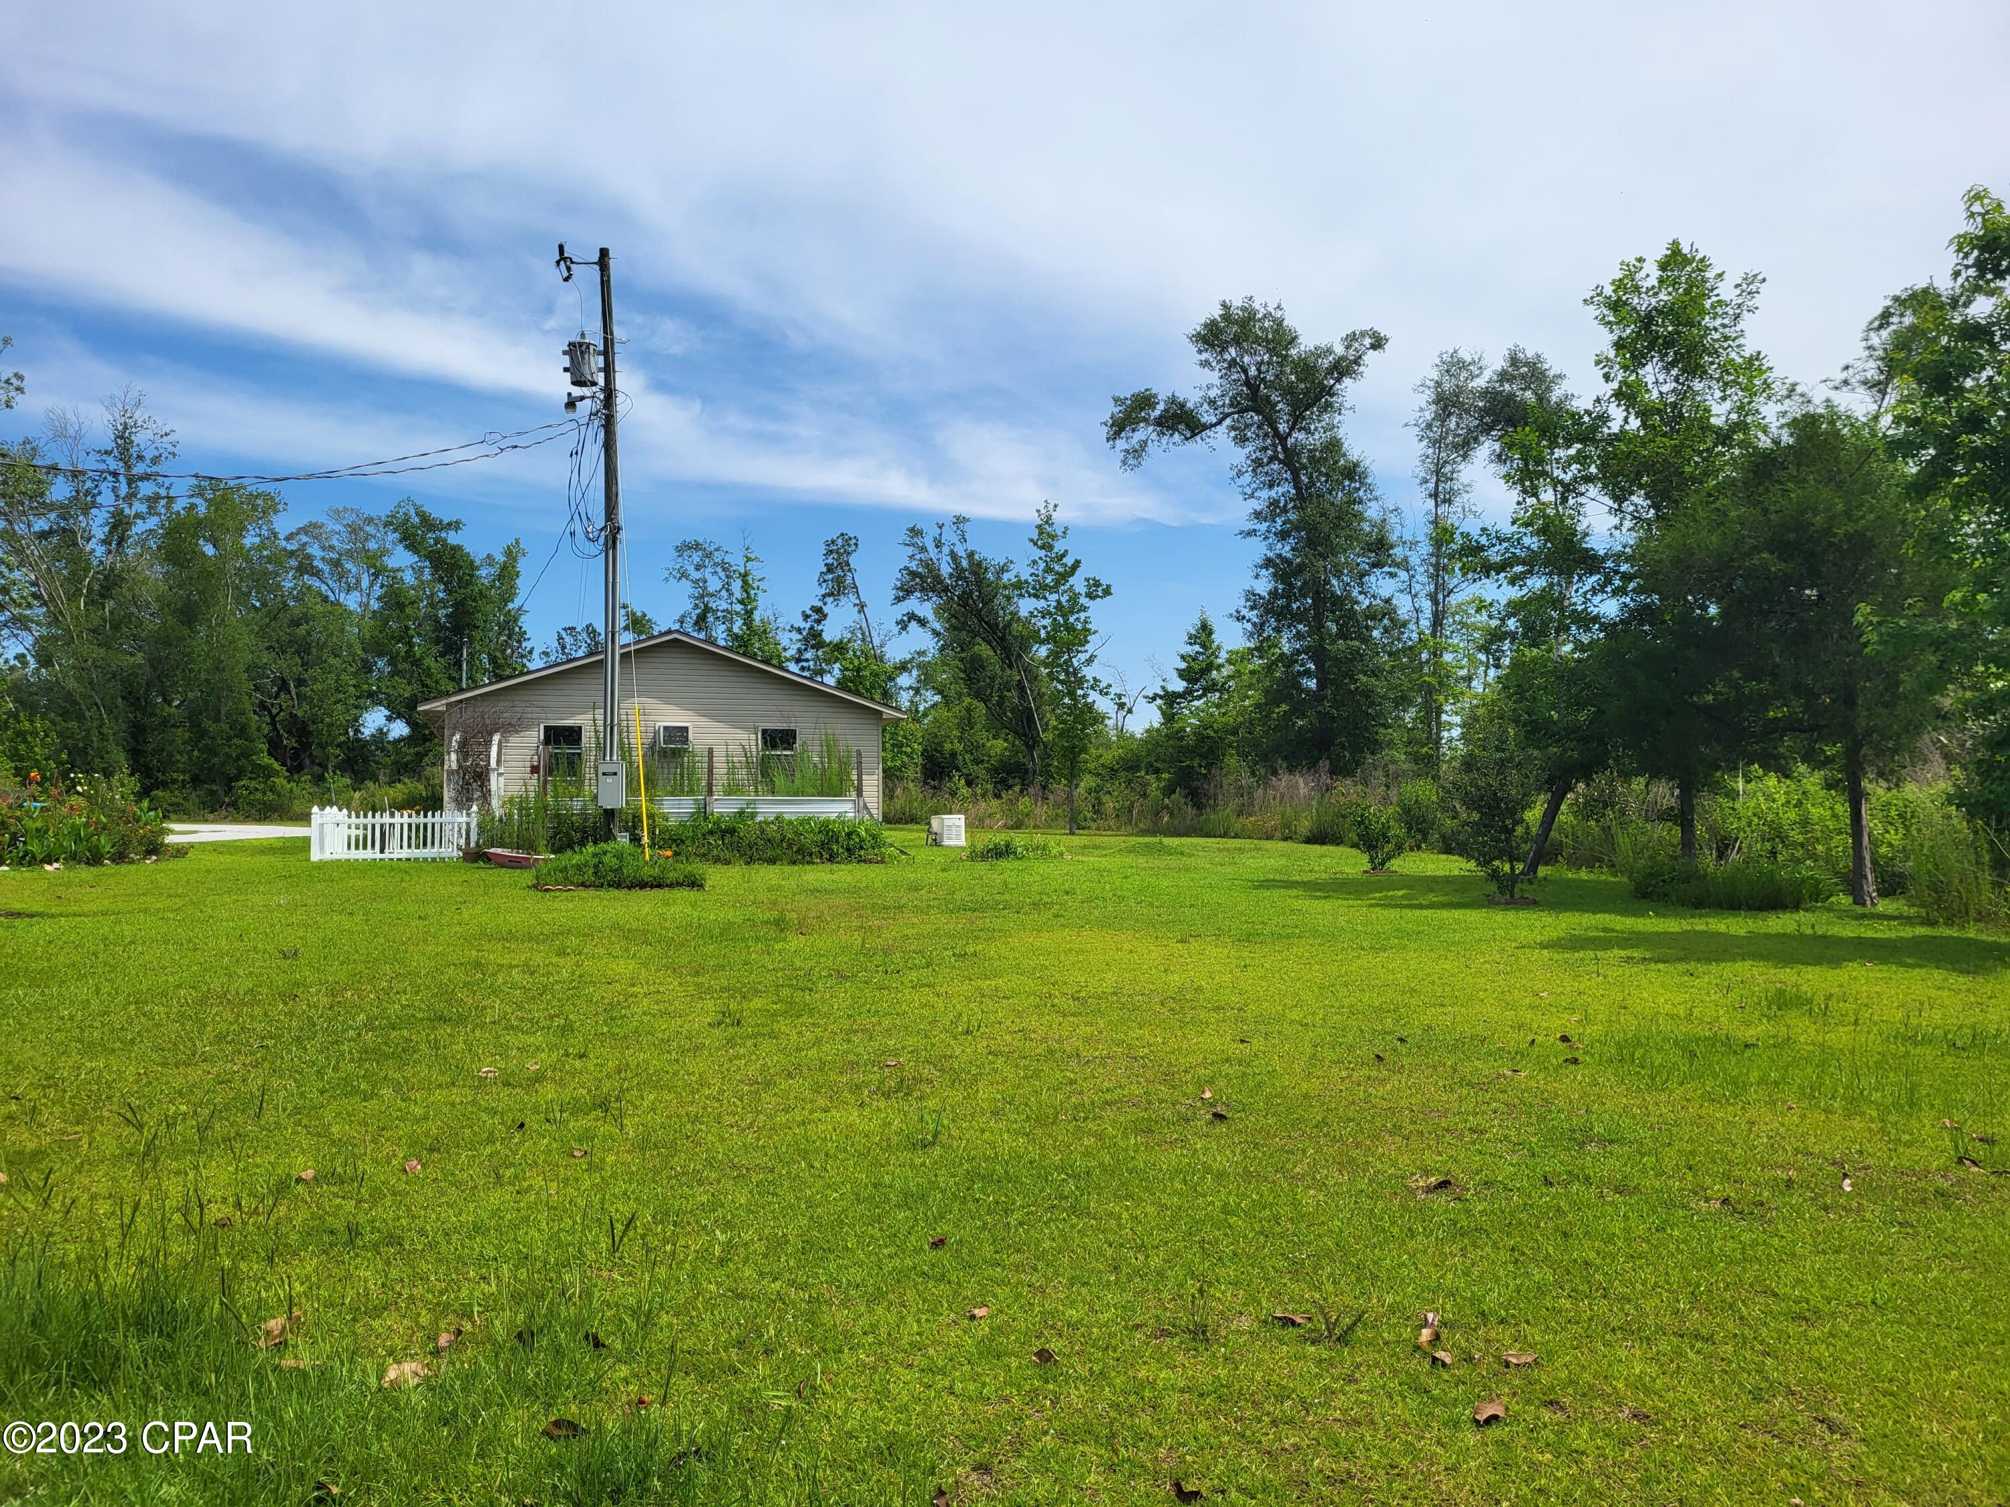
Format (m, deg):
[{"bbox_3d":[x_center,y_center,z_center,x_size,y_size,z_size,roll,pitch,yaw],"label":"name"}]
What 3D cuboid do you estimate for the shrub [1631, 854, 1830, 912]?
[{"bbox_3d":[8.170,1.440,17.000,2.200,0.600,1.600,-1,-2,26],"label":"shrub"}]

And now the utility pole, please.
[{"bbox_3d":[-6.580,-3.250,24.000,1.000,9.650,0.550,0,-2,0],"label":"utility pole"}]

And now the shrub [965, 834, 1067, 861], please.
[{"bbox_3d":[0.190,1.610,25.800,1.750,0.420,1.300,0,-2,0],"label":"shrub"}]

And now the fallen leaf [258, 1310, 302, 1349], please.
[{"bbox_3d":[-1.945,1.547,4.050,0.110,0.065,0.100,1,-2,-26],"label":"fallen leaf"}]

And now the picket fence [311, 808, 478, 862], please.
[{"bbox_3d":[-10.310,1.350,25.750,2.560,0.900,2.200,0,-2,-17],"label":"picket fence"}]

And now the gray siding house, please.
[{"bbox_3d":[-9.250,-0.330,39.400,10.440,4.300,13.500,0,-2,-17],"label":"gray siding house"}]

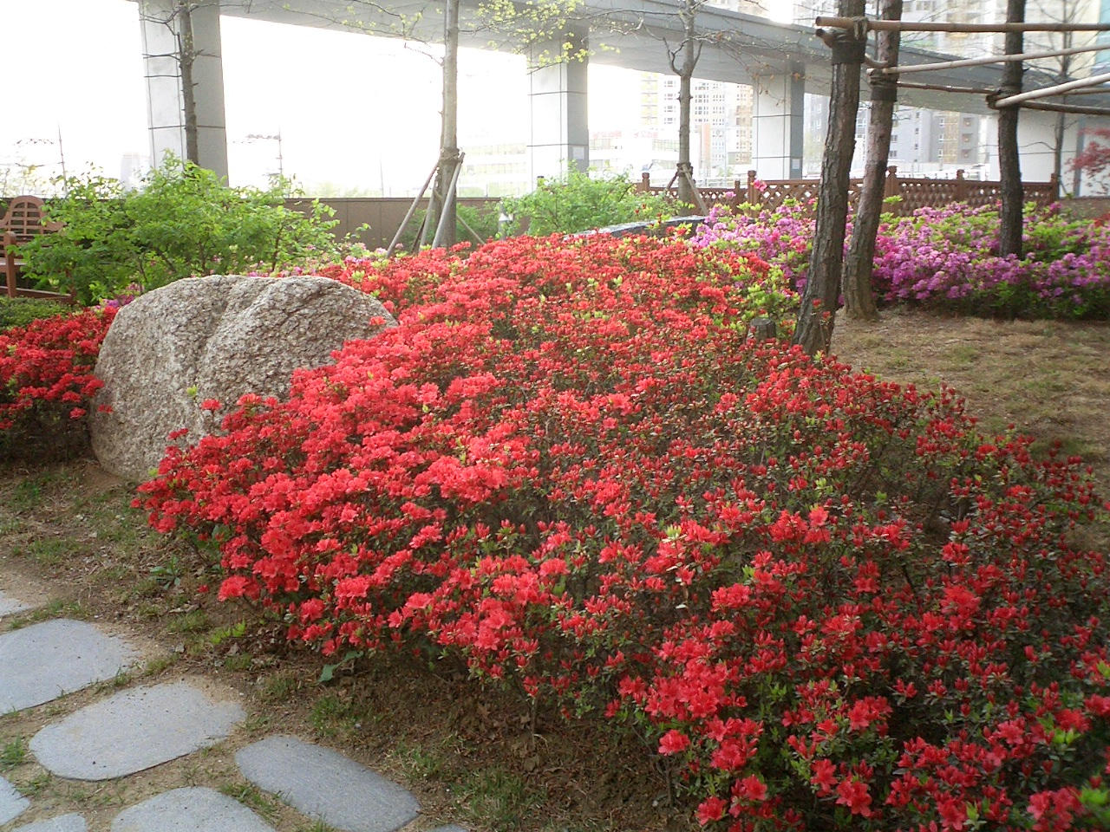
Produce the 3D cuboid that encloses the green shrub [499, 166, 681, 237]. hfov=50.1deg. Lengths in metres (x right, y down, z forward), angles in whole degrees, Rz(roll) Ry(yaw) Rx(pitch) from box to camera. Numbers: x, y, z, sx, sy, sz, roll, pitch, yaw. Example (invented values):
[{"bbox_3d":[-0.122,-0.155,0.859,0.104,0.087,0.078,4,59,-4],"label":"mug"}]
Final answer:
[{"bbox_3d":[0.295,-1.854,11.453,1.750,1.080,1.550,0,10,1],"label":"green shrub"}]

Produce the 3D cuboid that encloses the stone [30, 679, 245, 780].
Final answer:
[{"bbox_3d":[-1.148,0.876,3.258,0.498,0.060,0.556,7,12,35],"label":"stone"}]

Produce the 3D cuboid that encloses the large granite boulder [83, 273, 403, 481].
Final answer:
[{"bbox_3d":[-1.482,-0.216,5.799,1.500,0.910,1.000,-3,10,-14],"label":"large granite boulder"}]

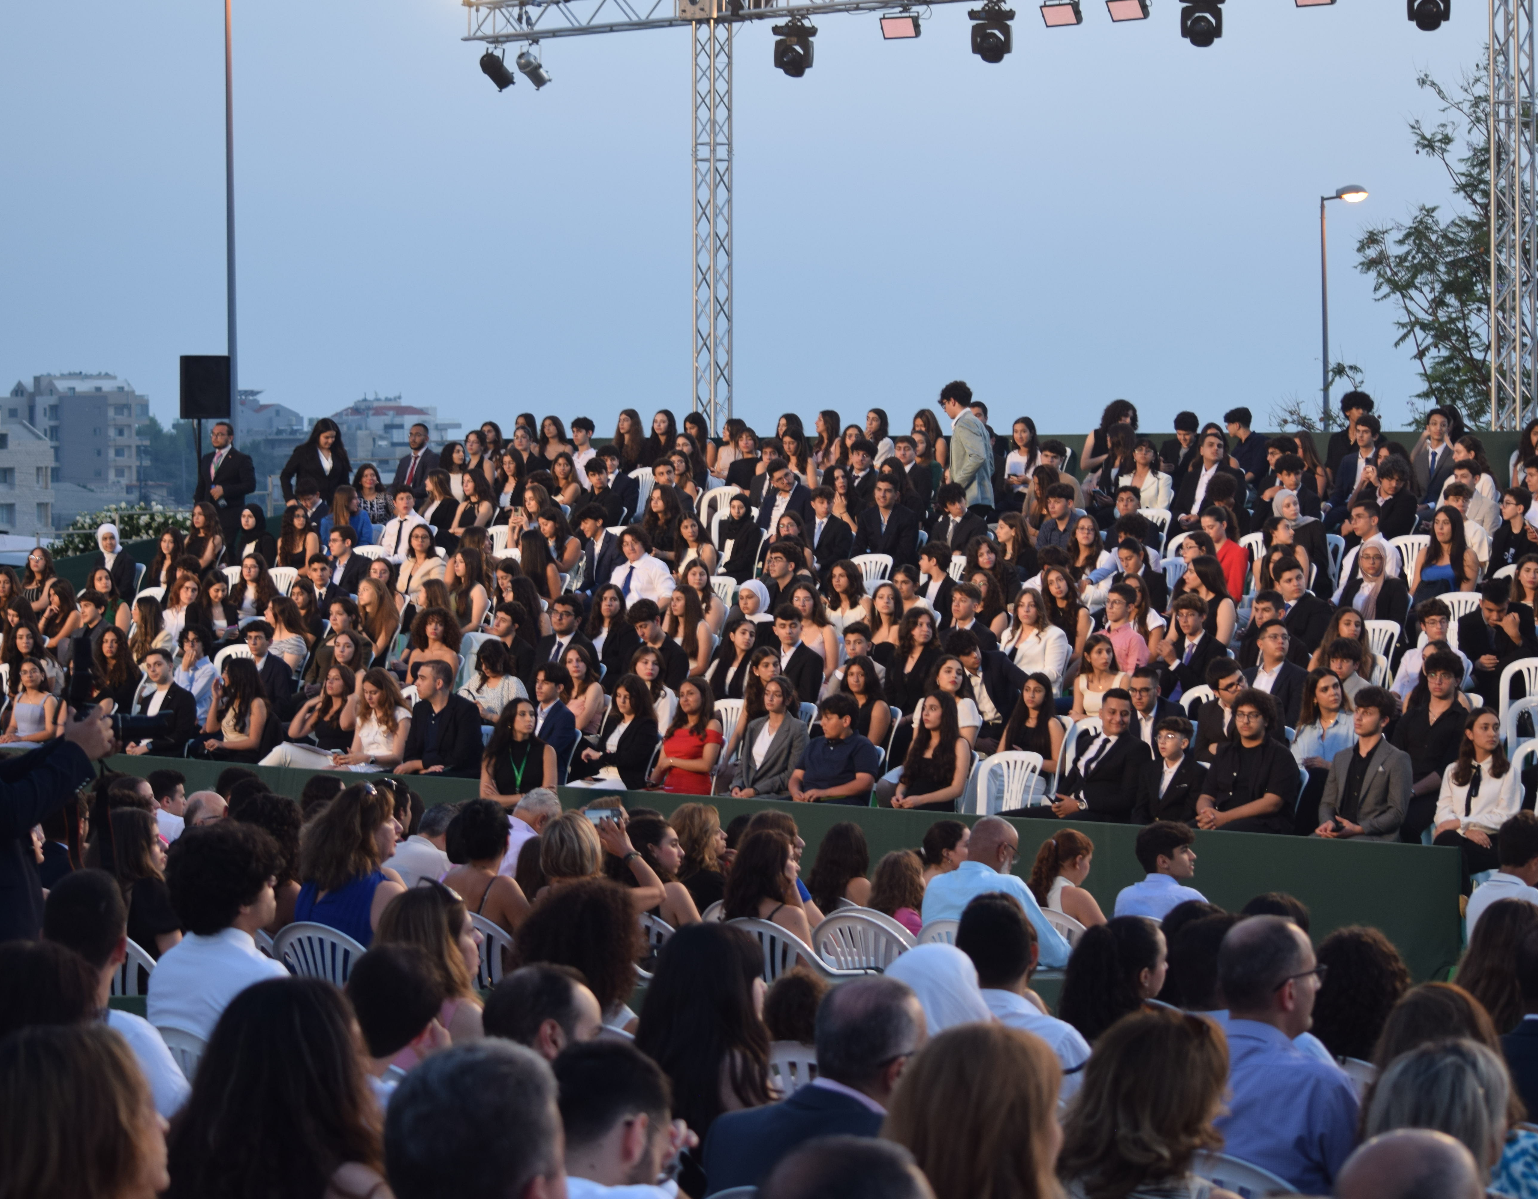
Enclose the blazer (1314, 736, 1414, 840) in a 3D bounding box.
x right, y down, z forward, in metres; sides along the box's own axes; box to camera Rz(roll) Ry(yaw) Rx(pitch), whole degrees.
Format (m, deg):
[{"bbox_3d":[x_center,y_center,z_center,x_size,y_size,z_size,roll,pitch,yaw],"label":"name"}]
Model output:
[{"bbox_3d":[3.116,1.016,21.300,0.470,0.600,0.340,1,2,41],"label":"blazer"}]

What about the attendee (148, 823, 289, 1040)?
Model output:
[{"bbox_3d":[-1.237,1.209,10.508,0.800,1.320,0.500,-3,3,-43],"label":"attendee"}]

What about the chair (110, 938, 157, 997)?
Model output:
[{"bbox_3d":[-2.128,1.468,13.905,0.570,0.820,0.560,1,3,41],"label":"chair"}]

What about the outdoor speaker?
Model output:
[{"bbox_3d":[-5.550,-2.079,40.200,0.420,0.610,0.380,-1,1,-22],"label":"outdoor speaker"}]

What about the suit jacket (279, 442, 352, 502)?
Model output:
[{"bbox_3d":[-3.706,-0.977,33.500,0.560,0.640,0.340,-1,2,-12],"label":"suit jacket"}]

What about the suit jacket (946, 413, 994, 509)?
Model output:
[{"bbox_3d":[1.541,-1.053,31.300,0.320,0.740,0.440,0,2,23],"label":"suit jacket"}]

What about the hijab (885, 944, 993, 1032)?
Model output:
[{"bbox_3d":[0.368,0.928,8.900,0.280,0.370,0.300,1,3,41],"label":"hijab"}]

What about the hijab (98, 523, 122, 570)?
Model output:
[{"bbox_3d":[-5.234,-0.413,32.500,0.220,0.370,0.250,0,2,0],"label":"hijab"}]

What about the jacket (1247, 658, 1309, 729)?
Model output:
[{"bbox_3d":[2.835,0.610,22.800,0.460,0.570,0.360,1,2,31],"label":"jacket"}]

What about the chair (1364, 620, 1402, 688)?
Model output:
[{"bbox_3d":[3.436,0.565,24.234,0.450,0.870,0.520,1,3,40],"label":"chair"}]

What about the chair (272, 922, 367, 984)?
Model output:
[{"bbox_3d":[-1.252,1.393,12.805,0.570,0.820,0.560,1,3,41],"label":"chair"}]

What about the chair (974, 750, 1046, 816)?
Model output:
[{"bbox_3d":[1.147,1.226,21.650,0.460,0.850,0.520,1,3,38],"label":"chair"}]

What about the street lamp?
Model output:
[{"bbox_3d":[8.860,-2.980,63.139,0.740,6.800,0.280,-1,2,0],"label":"street lamp"}]

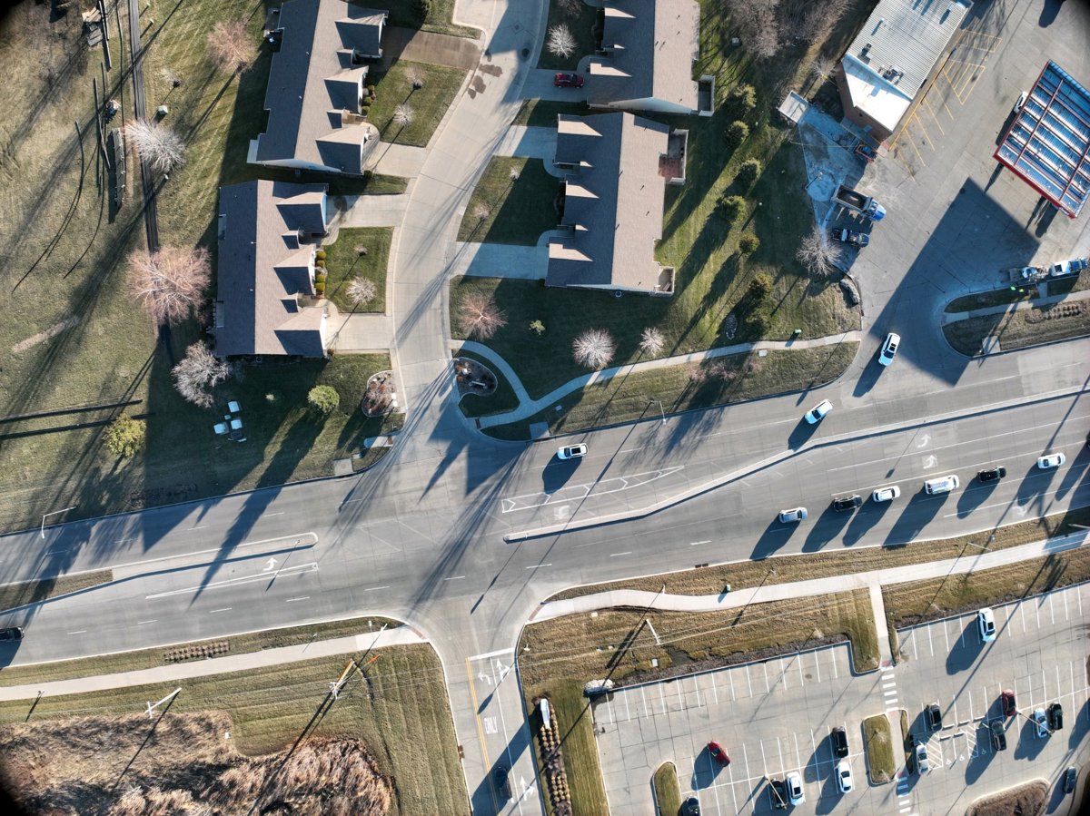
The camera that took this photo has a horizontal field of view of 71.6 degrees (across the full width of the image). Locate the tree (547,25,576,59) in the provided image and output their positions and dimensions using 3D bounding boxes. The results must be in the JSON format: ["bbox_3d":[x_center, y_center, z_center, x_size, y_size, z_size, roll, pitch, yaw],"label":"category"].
[{"bbox_3d":[2.571,-56.292,116.692,4.400,6.000,4.700,0,90,-1],"label":"tree"}]

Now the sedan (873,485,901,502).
[{"bbox_3d":[51.050,12.880,112.770,4.650,1.470,1.830,-13,90,0],"label":"sedan"}]

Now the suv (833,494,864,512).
[{"bbox_3d":[45.345,14.320,113.425,4.600,1.600,1.850,-11,90,0],"label":"suv"}]

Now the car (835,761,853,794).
[{"bbox_3d":[45.132,55.526,113.746,1.800,1.450,4.600,-8,90,0],"label":"car"}]

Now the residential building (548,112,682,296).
[{"bbox_3d":[10.138,-31.549,116.486,18.000,6.400,26.200,5,90,-1],"label":"residential building"}]

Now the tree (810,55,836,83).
[{"bbox_3d":[41.100,-50.017,111.526,3.200,4.600,3.200,0,90,0],"label":"tree"}]

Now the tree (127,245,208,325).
[{"bbox_3d":[-55.857,-18.184,113.552,11.500,11.000,11.600,0,90,-1],"label":"tree"}]

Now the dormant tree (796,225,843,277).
[{"bbox_3d":[39.786,-22.716,110.486,6.200,7.000,6.200,0,90,0],"label":"dormant tree"}]

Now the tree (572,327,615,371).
[{"bbox_3d":[7.160,-8.670,110.250,6.100,6.500,6.200,0,90,0],"label":"tree"}]

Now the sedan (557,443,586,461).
[{"bbox_3d":[4.382,6.880,118.719,4.600,1.600,1.850,-10,90,-1],"label":"sedan"}]

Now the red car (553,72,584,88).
[{"bbox_3d":[3.597,-49.070,112.894,4.500,1.650,1.850,2,90,0],"label":"red car"}]

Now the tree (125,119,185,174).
[{"bbox_3d":[-56.079,-37.737,109.358,6.800,8.500,6.800,0,90,0],"label":"tree"}]

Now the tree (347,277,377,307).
[{"bbox_3d":[-28.134,-17.866,116.700,4.200,5.200,4.300,0,90,-1],"label":"tree"}]

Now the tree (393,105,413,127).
[{"bbox_3d":[-20.968,-43.075,111.431,2.800,4.500,2.800,0,90,0],"label":"tree"}]

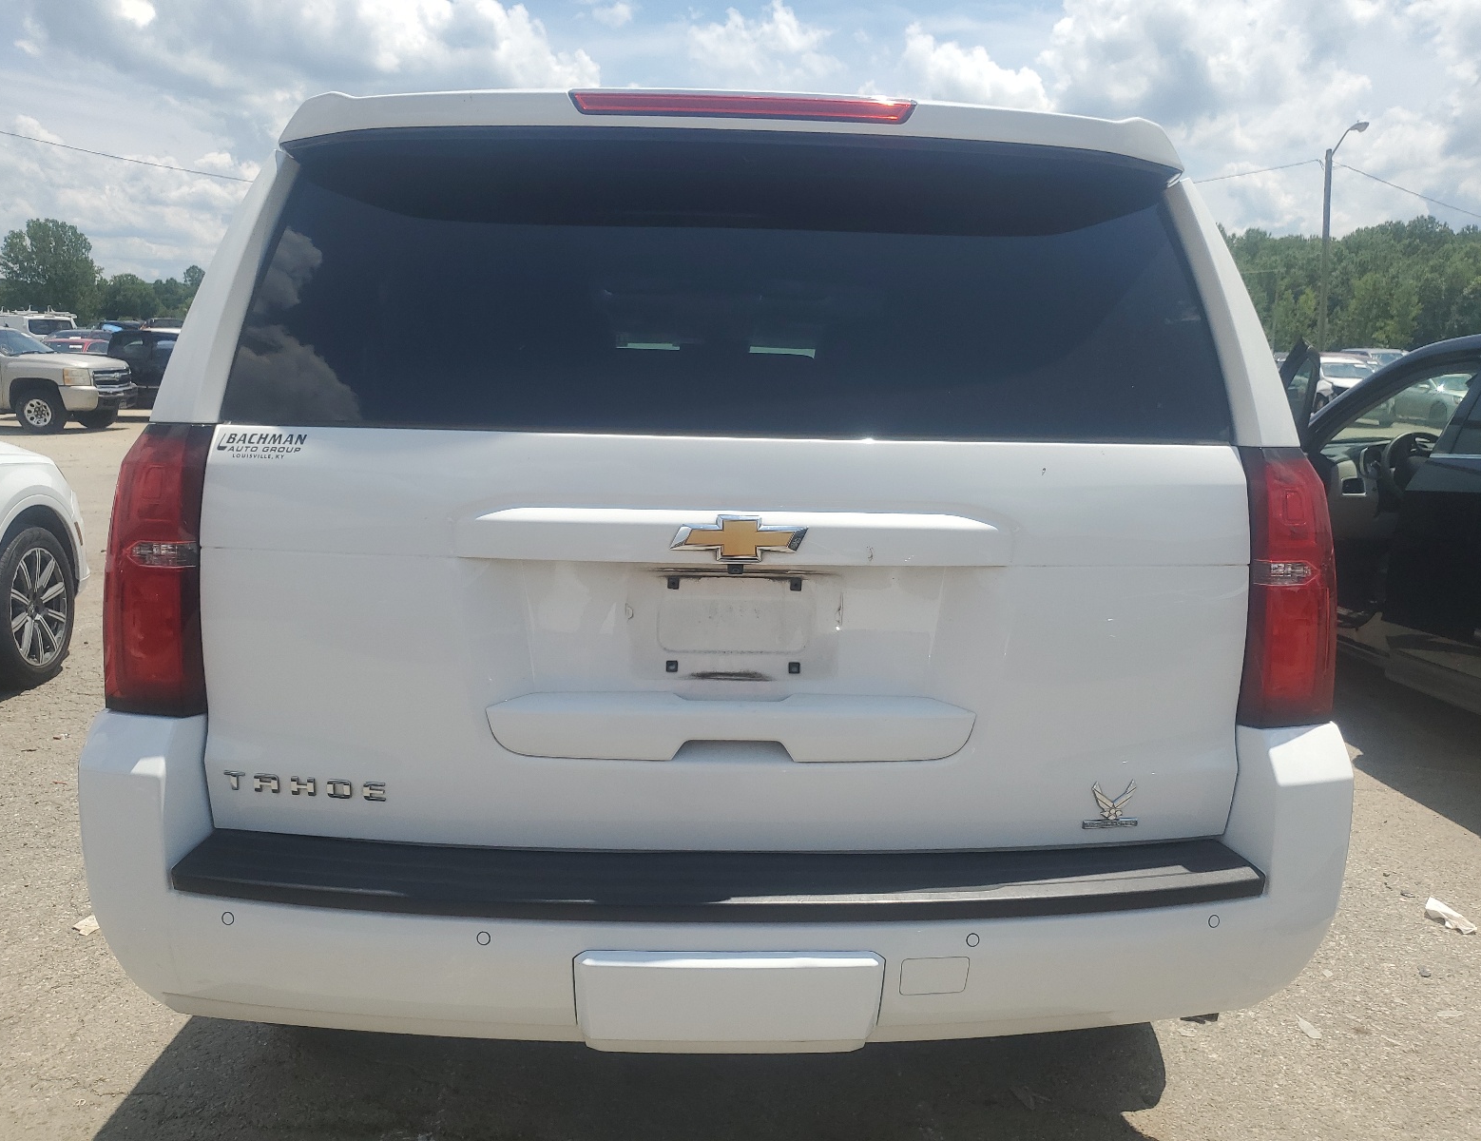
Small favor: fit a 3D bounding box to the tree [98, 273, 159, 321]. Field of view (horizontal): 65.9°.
[{"bbox_3d":[-48.738,-20.423,92.179,4.600,6.900,4.600,1,11,-2],"label":"tree"}]

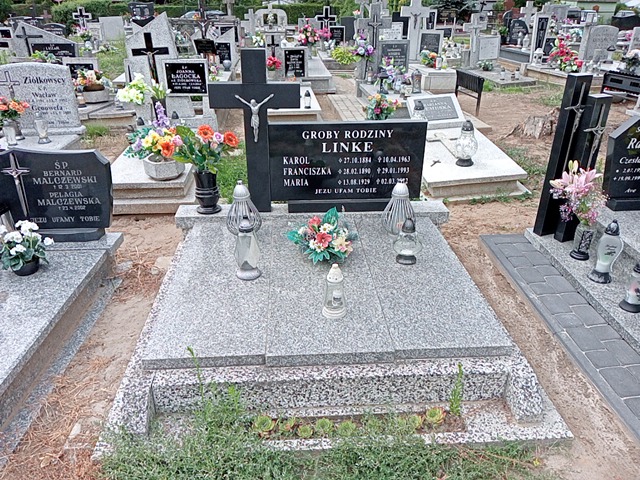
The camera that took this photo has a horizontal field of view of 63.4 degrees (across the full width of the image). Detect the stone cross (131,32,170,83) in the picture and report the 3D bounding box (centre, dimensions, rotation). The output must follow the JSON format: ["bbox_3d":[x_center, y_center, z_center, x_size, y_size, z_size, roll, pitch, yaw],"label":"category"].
[{"bbox_3d":[-1.515,-1.645,4.678,0.350,0.450,0.050,-3,27,-2],"label":"stone cross"}]

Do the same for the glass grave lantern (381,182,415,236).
[{"bbox_3d":[0.439,-0.195,2.891,0.190,0.300,0.190,-1,27,-3],"label":"glass grave lantern"}]

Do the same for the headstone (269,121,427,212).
[{"bbox_3d":[0.161,-0.439,3.115,0.920,0.530,0.120,-1,27,-3],"label":"headstone"}]

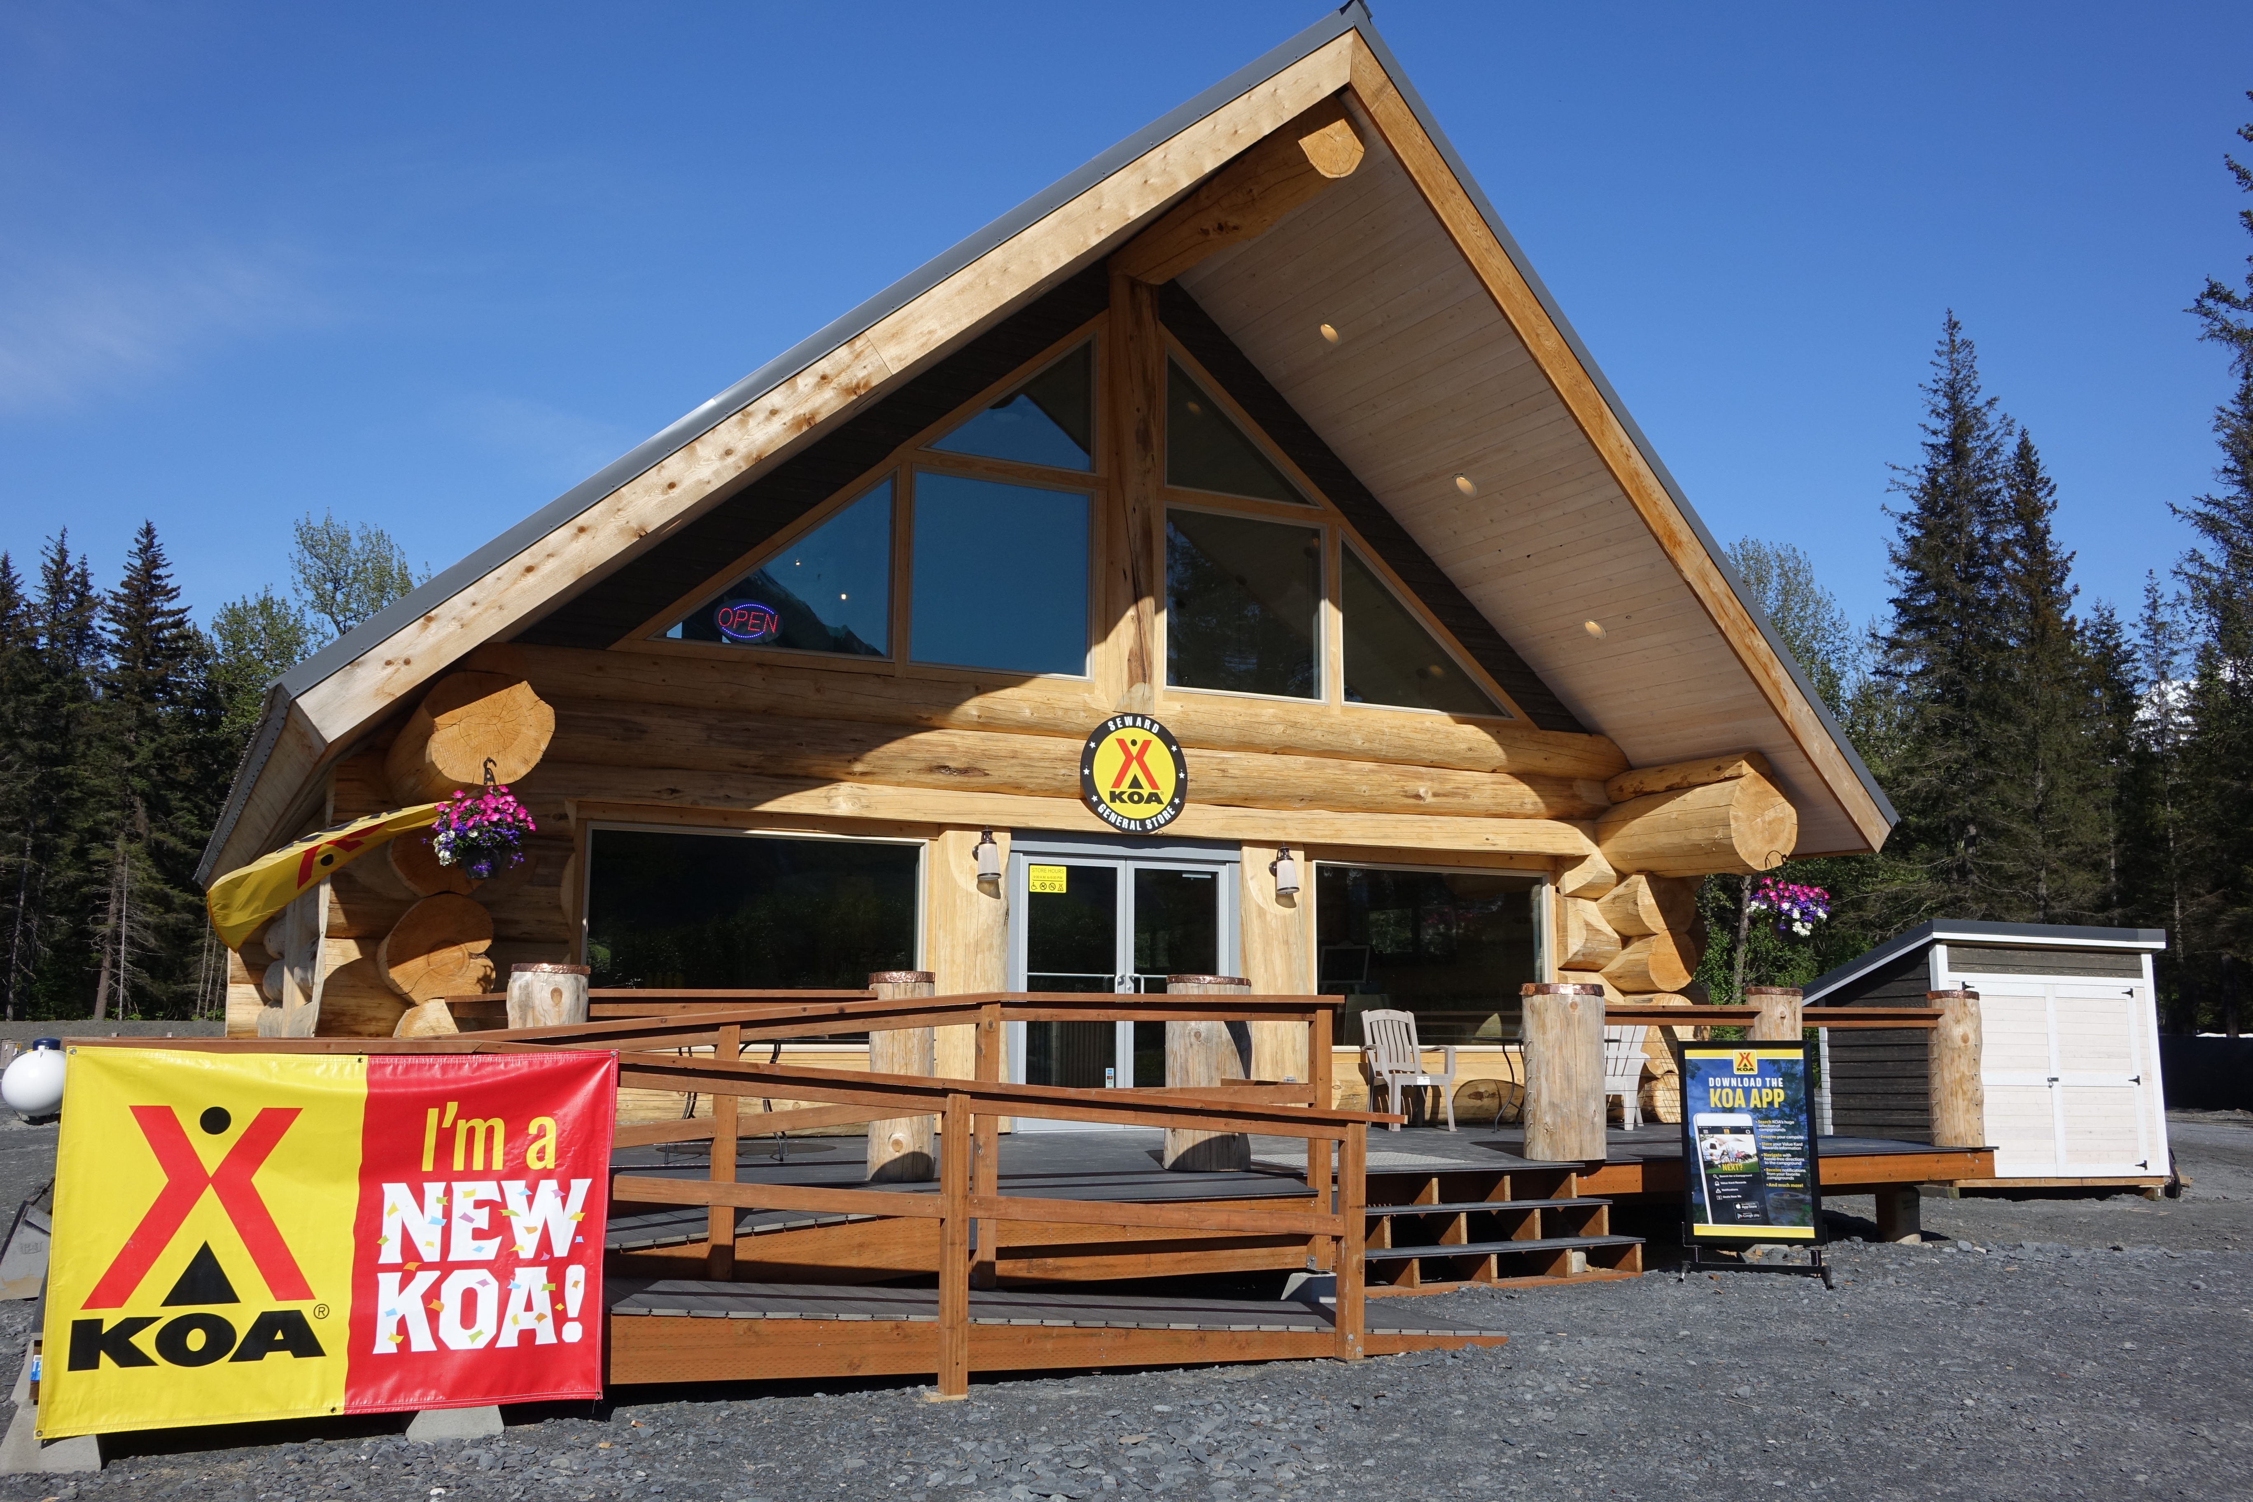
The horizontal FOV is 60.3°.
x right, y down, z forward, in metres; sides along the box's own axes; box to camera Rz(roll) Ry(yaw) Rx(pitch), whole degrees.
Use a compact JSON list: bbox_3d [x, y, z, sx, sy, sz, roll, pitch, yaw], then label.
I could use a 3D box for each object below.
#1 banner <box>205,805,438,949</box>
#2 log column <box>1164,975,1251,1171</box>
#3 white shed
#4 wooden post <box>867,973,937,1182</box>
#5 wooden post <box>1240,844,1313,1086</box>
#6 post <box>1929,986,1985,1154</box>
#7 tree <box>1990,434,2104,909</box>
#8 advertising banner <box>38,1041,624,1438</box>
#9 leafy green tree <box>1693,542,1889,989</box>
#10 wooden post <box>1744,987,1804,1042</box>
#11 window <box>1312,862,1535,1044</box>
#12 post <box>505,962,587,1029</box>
[{"bbox_3d":[-4.810,0.753,11.690,1.420,0.850,0.450,4,-9,-26],"label":"banner"},{"bbox_3d":[0.480,1.889,11.430,0.485,1.112,0.485,0,-8,0],"label":"log column"},{"bbox_3d":[7.463,2.686,16.771,2.620,2.280,1.680,4,-9,-23],"label":"white shed"},{"bbox_3d":[-1.219,1.761,10.547,0.370,1.096,0.370,0,-8,0],"label":"wooden post"},{"bbox_3d":[1.230,1.954,16.144,0.560,2.319,0.540,0,-8,0],"label":"wooden post"},{"bbox_3d":[6.014,2.301,14.057,0.350,1.109,0.350,4,-9,-26],"label":"post"},{"bbox_3d":[20.392,0.085,42.771,3.000,14.876,3.000,-4,-9,25],"label":"tree"},{"bbox_3d":[-2.637,1.632,6.579,1.750,1.210,0.050,4,-9,-26],"label":"advertising banner"},{"bbox_3d":[10.840,1.358,32.452,4.200,9.466,4.200,4,-9,-26],"label":"leafy green tree"},{"bbox_3d":[4.436,2.164,13.214,0.370,1.097,0.370,4,-9,-26],"label":"wooden post"},{"bbox_3d":[2.637,1.777,16.653,2.380,1.540,0.090,4,-9,-26],"label":"window"},{"bbox_3d":[-2.900,1.627,9.704,0.390,1.103,0.390,4,-9,-26],"label":"post"}]

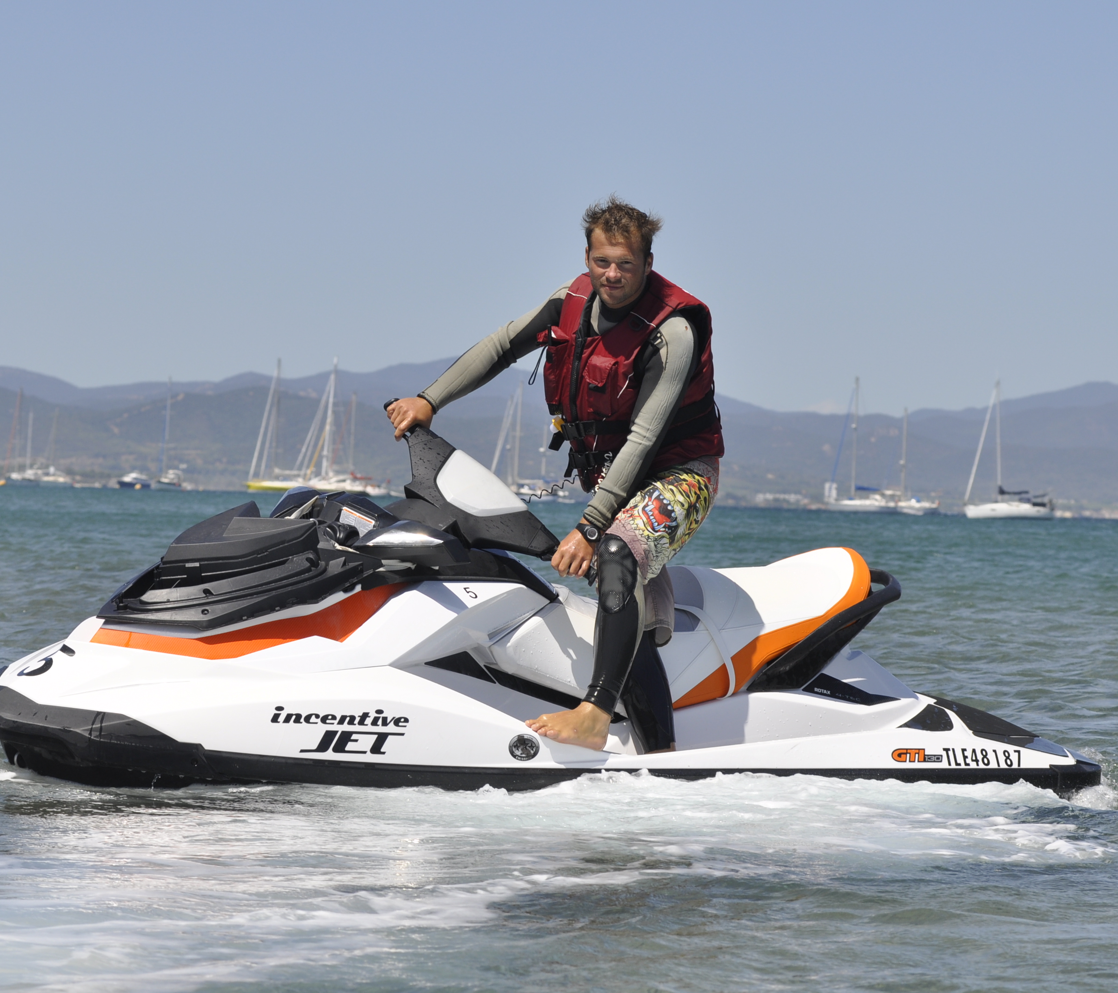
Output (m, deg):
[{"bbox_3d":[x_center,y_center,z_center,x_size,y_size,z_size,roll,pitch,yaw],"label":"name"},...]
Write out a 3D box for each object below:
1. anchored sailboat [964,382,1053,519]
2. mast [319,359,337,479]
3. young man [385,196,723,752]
[{"bbox_3d":[49.177,-5.052,545.000,10.200,15.300,3.400,2,0,-5],"label":"anchored sailboat"},{"bbox_3d":[-36.891,-12.485,800.000,0.400,19.300,0.400,5,0,-10],"label":"mast"},{"bbox_3d":[-0.011,-0.060,13.100,0.750,1.480,0.750,2,0,45],"label":"young man"}]

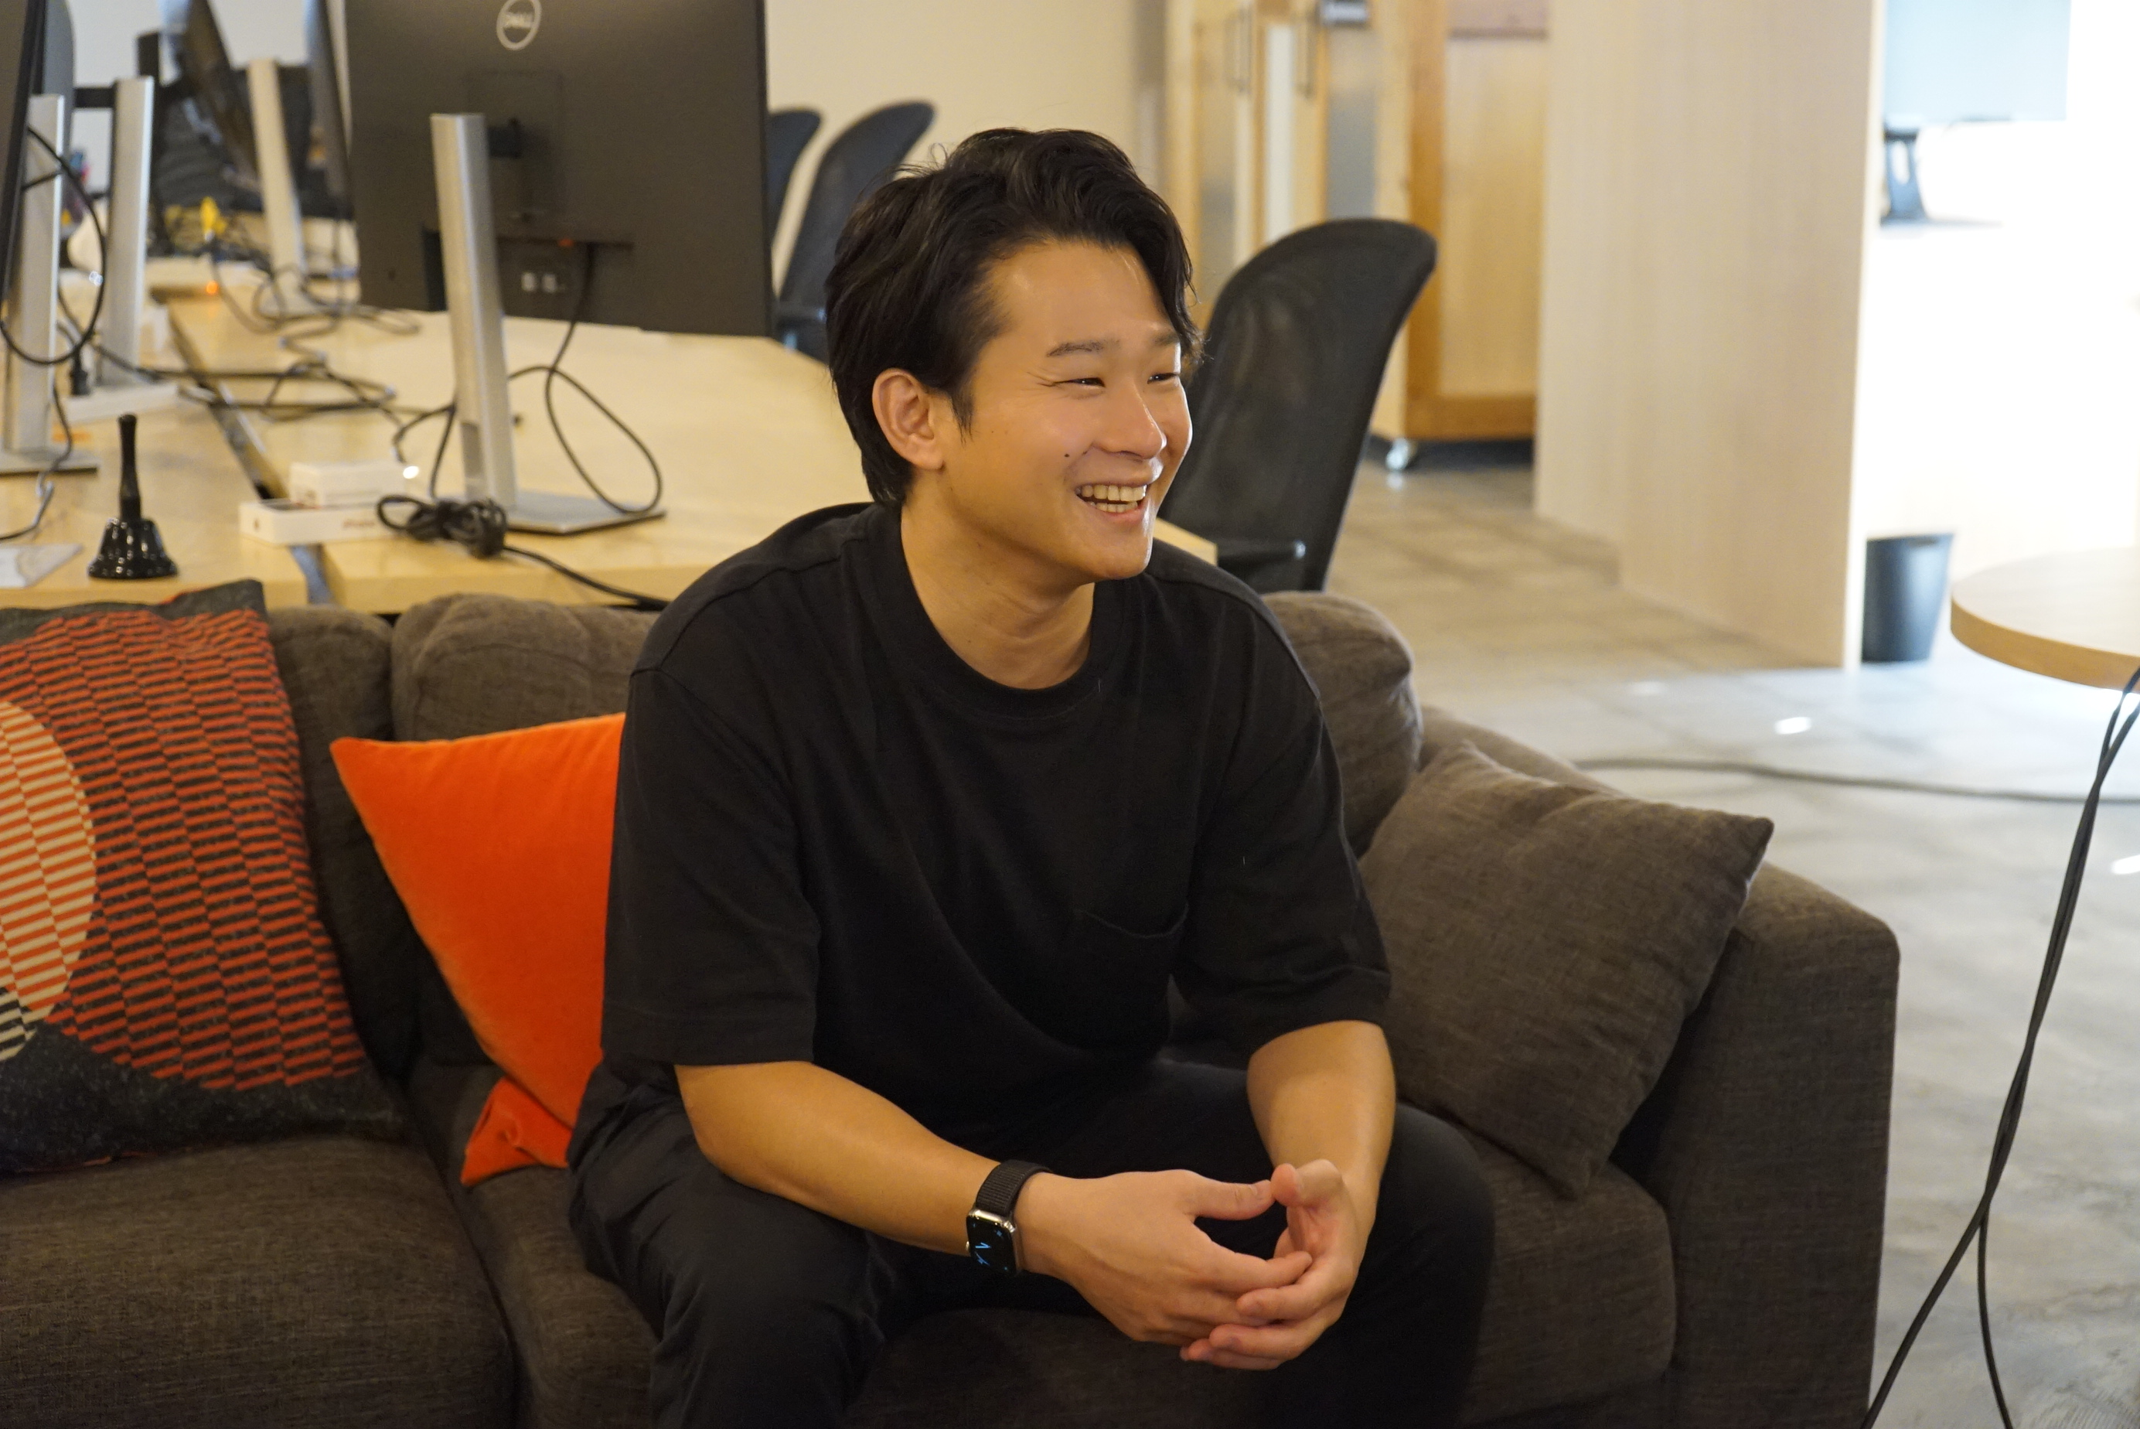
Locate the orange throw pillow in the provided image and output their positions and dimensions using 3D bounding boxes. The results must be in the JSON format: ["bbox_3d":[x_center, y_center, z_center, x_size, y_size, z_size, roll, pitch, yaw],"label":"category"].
[{"bbox_3d":[-0.295,0.152,2.537,0.400,0.365,0.140,-10,-19,-19],"label":"orange throw pillow"}]

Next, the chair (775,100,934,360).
[{"bbox_3d":[-0.557,-0.525,5.970,0.600,1.014,0.600,-4,13,-17],"label":"chair"}]

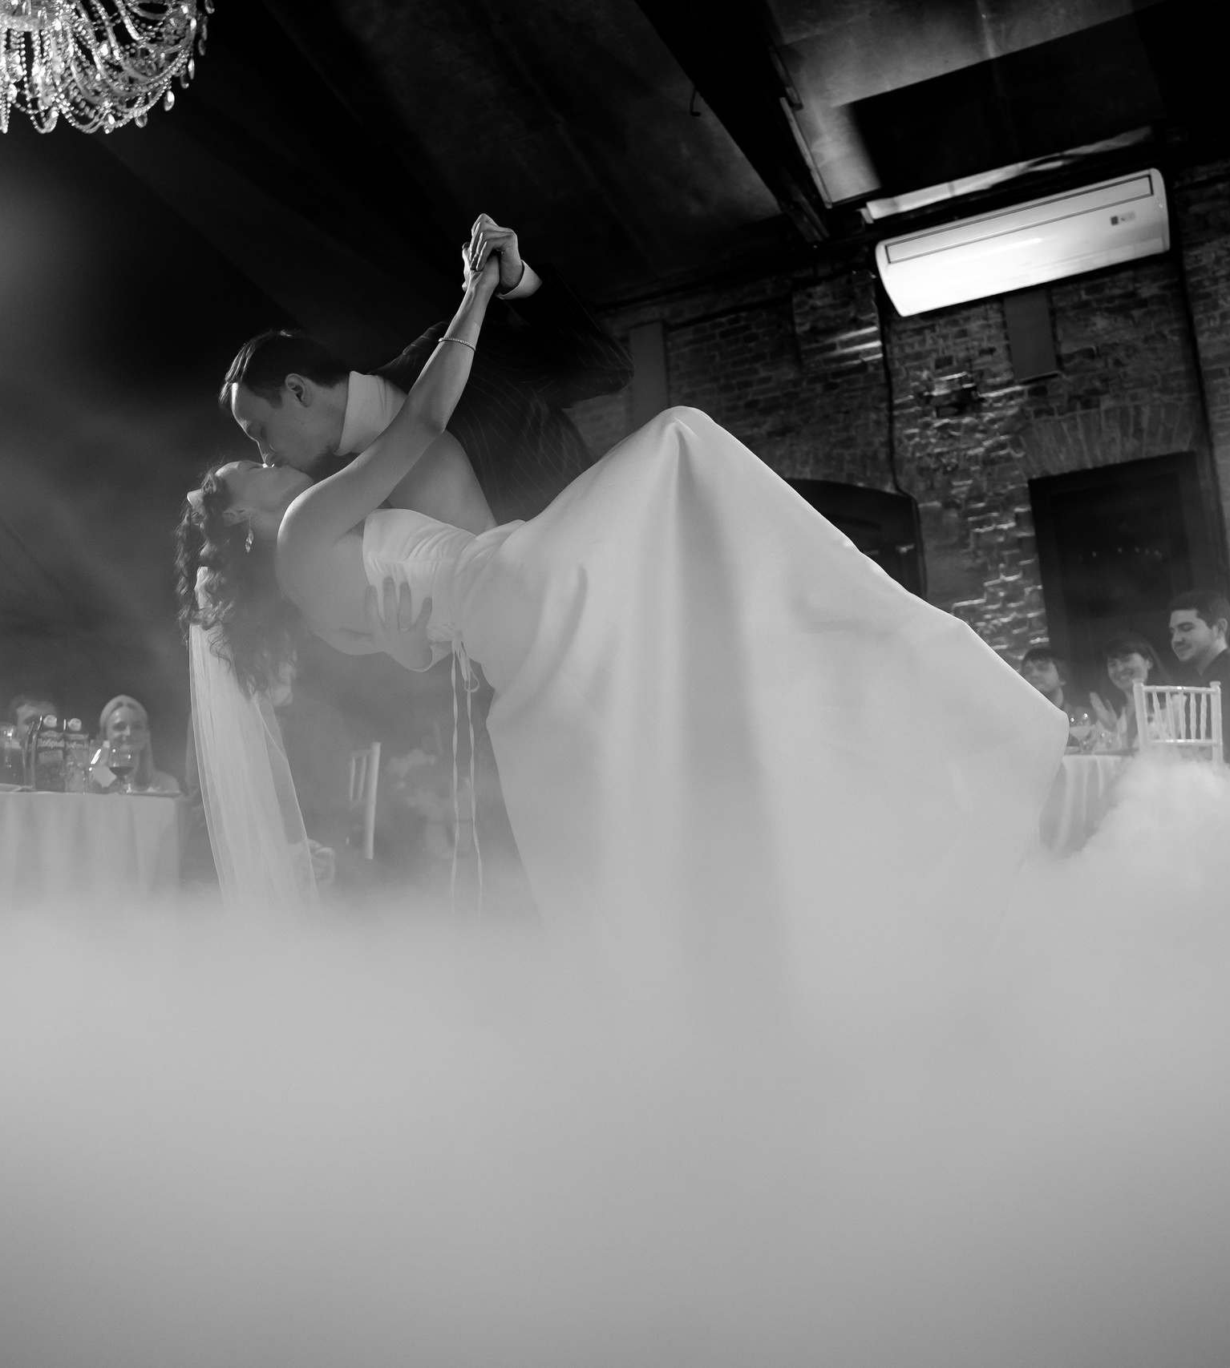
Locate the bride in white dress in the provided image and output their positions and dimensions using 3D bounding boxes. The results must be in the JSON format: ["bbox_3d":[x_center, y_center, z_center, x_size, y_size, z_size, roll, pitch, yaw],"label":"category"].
[{"bbox_3d":[0.012,0.003,1.920,1.360,1.400,0.720,-3,-9,-1],"label":"bride in white dress"}]

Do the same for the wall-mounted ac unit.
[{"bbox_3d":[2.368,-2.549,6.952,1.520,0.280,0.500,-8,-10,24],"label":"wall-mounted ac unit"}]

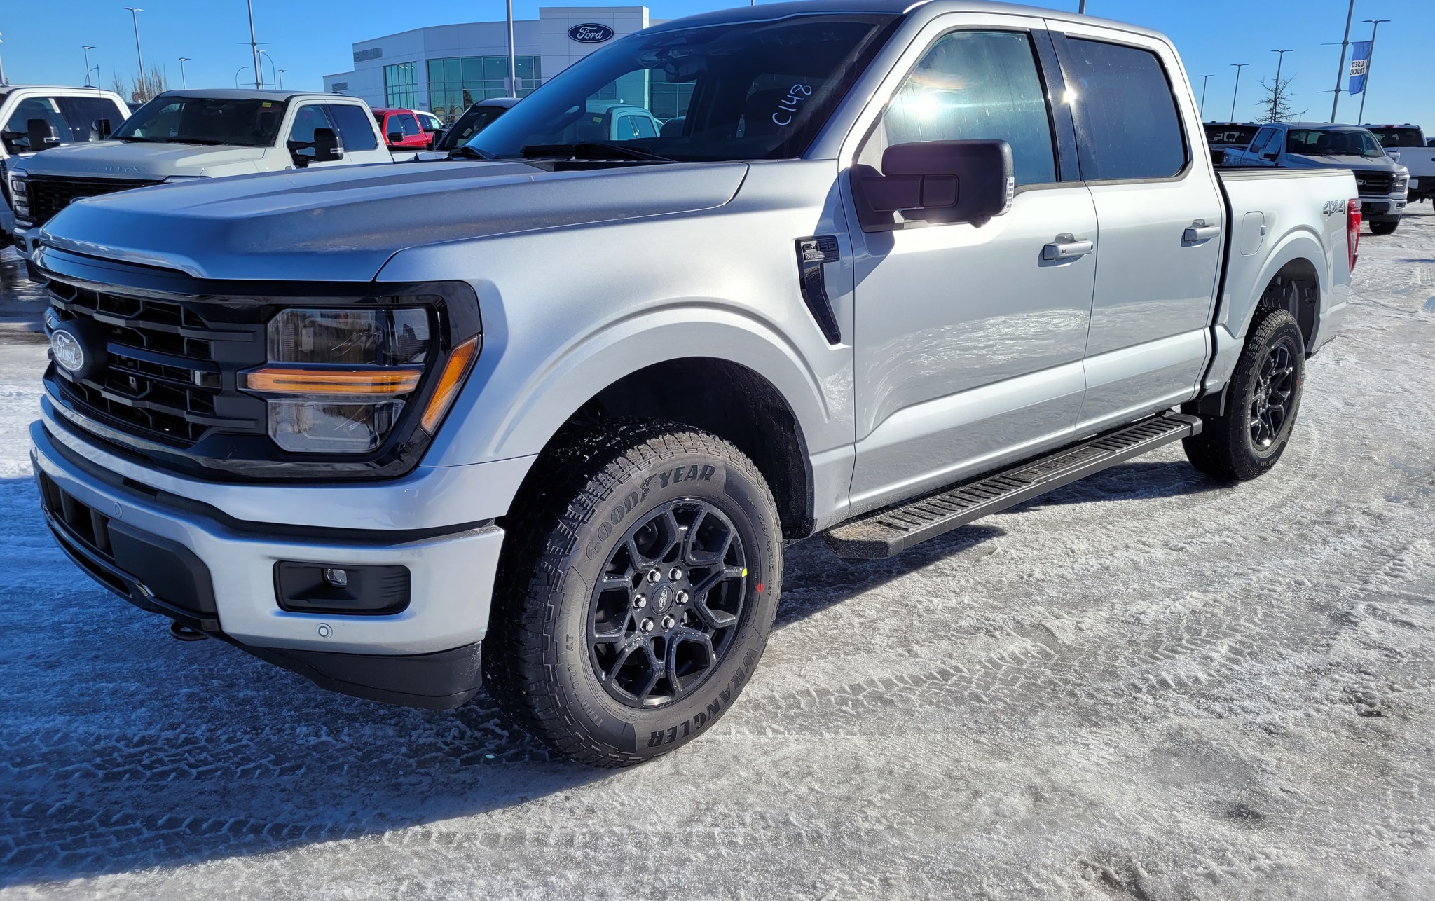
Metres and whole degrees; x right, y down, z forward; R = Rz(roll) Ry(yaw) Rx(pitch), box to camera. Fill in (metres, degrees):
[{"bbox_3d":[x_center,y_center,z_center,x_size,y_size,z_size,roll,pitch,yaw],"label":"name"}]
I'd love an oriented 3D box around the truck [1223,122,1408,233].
[{"bbox_3d":[11.910,-5.600,21.830,2.050,1.950,5.880,3,17,10],"label":"truck"}]

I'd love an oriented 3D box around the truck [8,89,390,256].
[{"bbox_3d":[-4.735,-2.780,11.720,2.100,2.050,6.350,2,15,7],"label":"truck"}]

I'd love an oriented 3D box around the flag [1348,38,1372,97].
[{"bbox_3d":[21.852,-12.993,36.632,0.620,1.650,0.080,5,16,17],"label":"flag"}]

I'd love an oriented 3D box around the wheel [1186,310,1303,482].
[{"bbox_3d":[2.472,-0.263,5.044,0.800,0.800,0.280,-13,20,-43],"label":"wheel"}]

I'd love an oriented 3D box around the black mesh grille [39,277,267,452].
[{"bbox_3d":[-1.358,-0.225,2.492,0.200,0.370,1.080,-13,19,-42],"label":"black mesh grille"}]

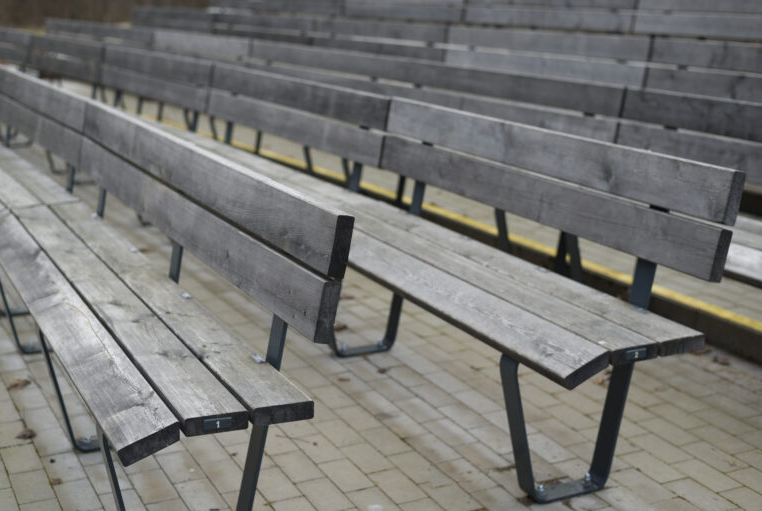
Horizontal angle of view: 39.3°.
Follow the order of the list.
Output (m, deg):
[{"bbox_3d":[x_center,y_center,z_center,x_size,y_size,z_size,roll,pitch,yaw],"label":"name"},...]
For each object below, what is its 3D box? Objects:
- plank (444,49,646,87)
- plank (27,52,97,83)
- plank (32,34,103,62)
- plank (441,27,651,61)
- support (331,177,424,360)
[{"bbox_3d":[0.932,-1.145,6.481,0.039,0.131,1.882,5,10,-33],"label":"plank"},{"bbox_3d":[-2.456,-1.450,8.231,0.039,0.131,1.891,5,9,-34],"label":"plank"},{"bbox_3d":[-2.429,-1.591,8.212,0.039,0.131,1.891,4,10,-34],"label":"plank"},{"bbox_3d":[0.959,-1.286,6.462,0.039,0.131,1.882,5,10,-33],"label":"plank"},{"bbox_3d":[-0.031,-0.063,3.921,0.491,0.864,0.075,-8,16,-26],"label":"support"}]

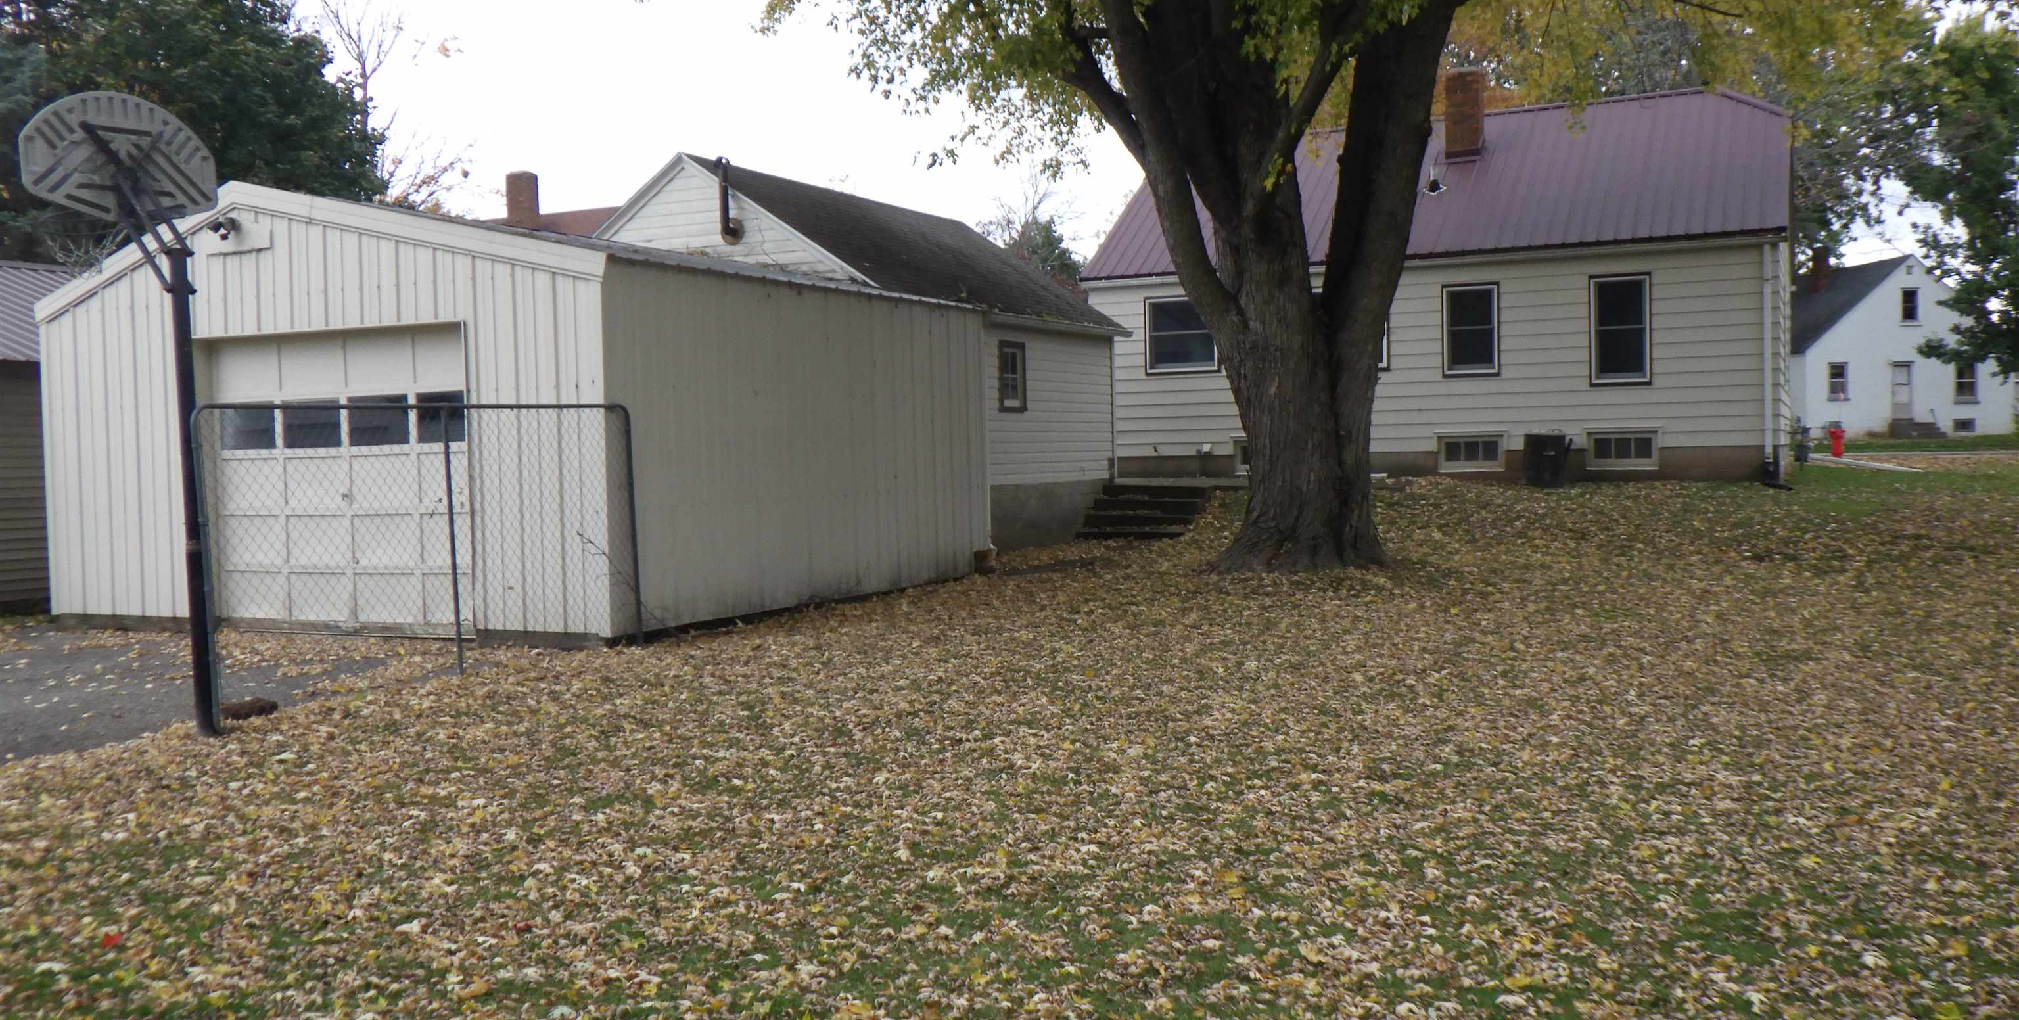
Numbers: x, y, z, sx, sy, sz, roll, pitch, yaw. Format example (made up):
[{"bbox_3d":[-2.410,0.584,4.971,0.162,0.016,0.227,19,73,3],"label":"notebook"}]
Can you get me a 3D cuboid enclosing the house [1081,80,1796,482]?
[{"bbox_3d":[7.184,-3.470,26.782,10.200,5.950,7.000,0,2,27],"label":"house"}]

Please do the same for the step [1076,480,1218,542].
[{"bbox_3d":[1.929,0.040,22.835,1.650,0.700,1.350,0,2,27],"label":"step"}]

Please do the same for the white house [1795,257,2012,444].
[{"bbox_3d":[32.206,-6.201,64.447,8.830,6.660,9.500,-2,2,-10],"label":"white house"}]

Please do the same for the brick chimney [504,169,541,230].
[{"bbox_3d":[-9.981,-6.358,33.500,0.480,1.250,0.480,0,2,27],"label":"brick chimney"}]

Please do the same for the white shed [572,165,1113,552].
[{"bbox_3d":[-2.113,-1.890,22.294,5.250,4.760,6.450,0,2,27],"label":"white shed"}]

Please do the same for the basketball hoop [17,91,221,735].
[{"bbox_3d":[-5.265,-0.614,9.875,1.370,3.800,1.120,0,3,38],"label":"basketball hoop"}]

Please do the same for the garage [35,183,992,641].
[{"bbox_3d":[-4.541,-1.004,16.561,6.550,3.800,6.650,0,2,25],"label":"garage"}]

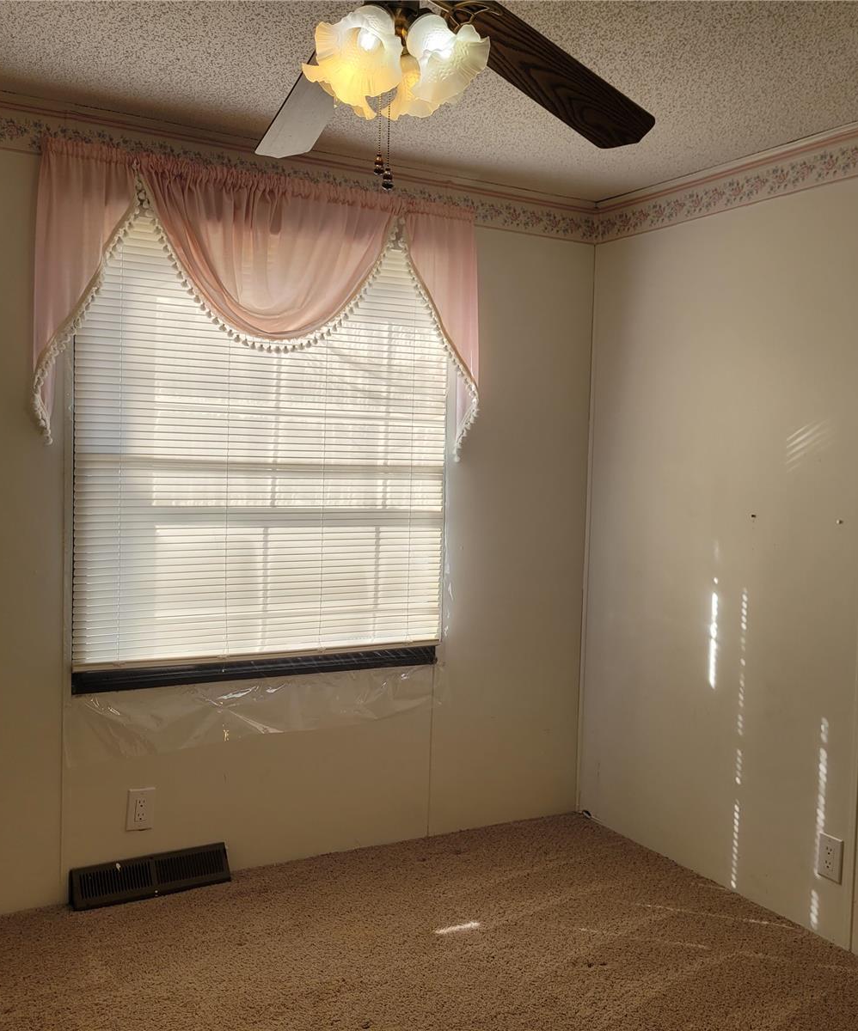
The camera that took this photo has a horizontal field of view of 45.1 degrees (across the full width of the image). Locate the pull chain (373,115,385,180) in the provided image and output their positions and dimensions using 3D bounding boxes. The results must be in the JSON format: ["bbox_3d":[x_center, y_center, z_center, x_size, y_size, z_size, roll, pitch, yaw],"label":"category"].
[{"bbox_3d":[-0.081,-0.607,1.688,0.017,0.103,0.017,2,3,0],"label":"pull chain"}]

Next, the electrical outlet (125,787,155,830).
[{"bbox_3d":[-0.858,0.876,3.075,0.080,0.123,0.010,0,4,-29],"label":"electrical outlet"}]

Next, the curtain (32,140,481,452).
[{"bbox_3d":[-0.452,-0.604,3.140,1.414,0.824,0.100,0,4,-29],"label":"curtain"}]

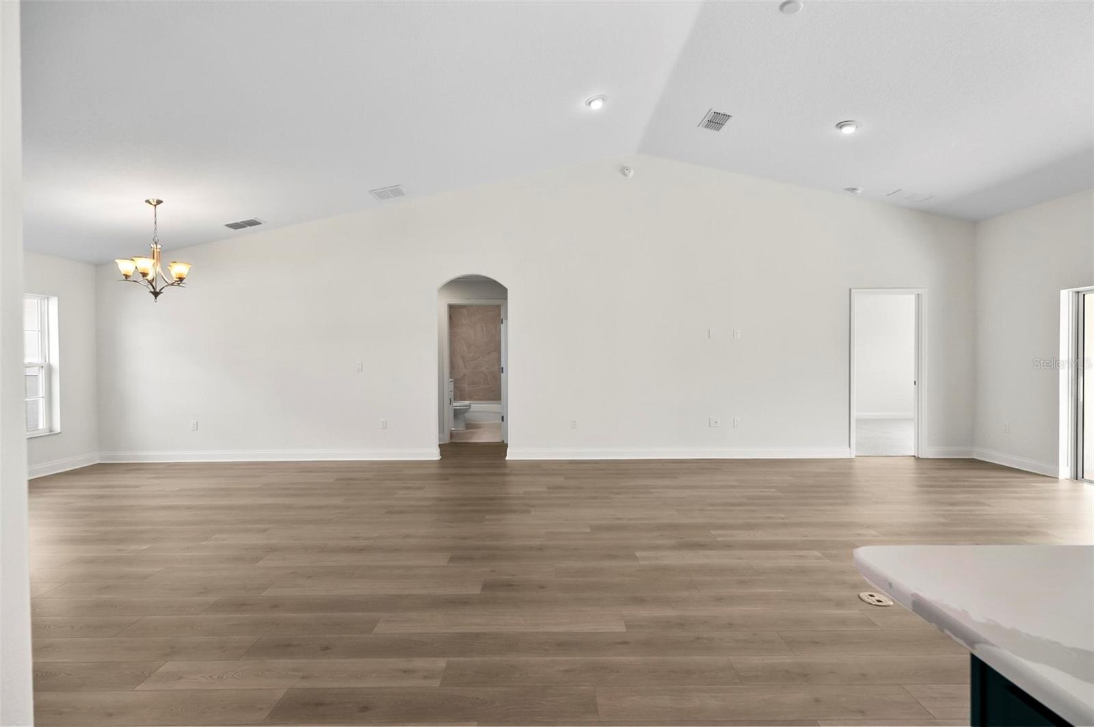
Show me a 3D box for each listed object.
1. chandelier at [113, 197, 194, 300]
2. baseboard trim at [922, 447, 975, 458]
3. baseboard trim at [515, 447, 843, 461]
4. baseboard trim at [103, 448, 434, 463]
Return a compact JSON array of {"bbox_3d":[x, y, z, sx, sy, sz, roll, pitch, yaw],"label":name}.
[{"bbox_3d":[-3.754,-1.086,4.684,0.580,0.993,0.580,0,1,-1],"label":"chandelier"},{"bbox_3d":[5.041,1.116,6.099,0.643,0.137,0.018,0,1,-1],"label":"baseboard trim"},{"bbox_3d":[1.654,1.128,6.066,4.308,0.137,0.018,0,1,-1],"label":"baseboard trim"},{"bbox_3d":[-3.425,1.146,6.017,4.207,0.137,0.018,0,1,-1],"label":"baseboard trim"}]

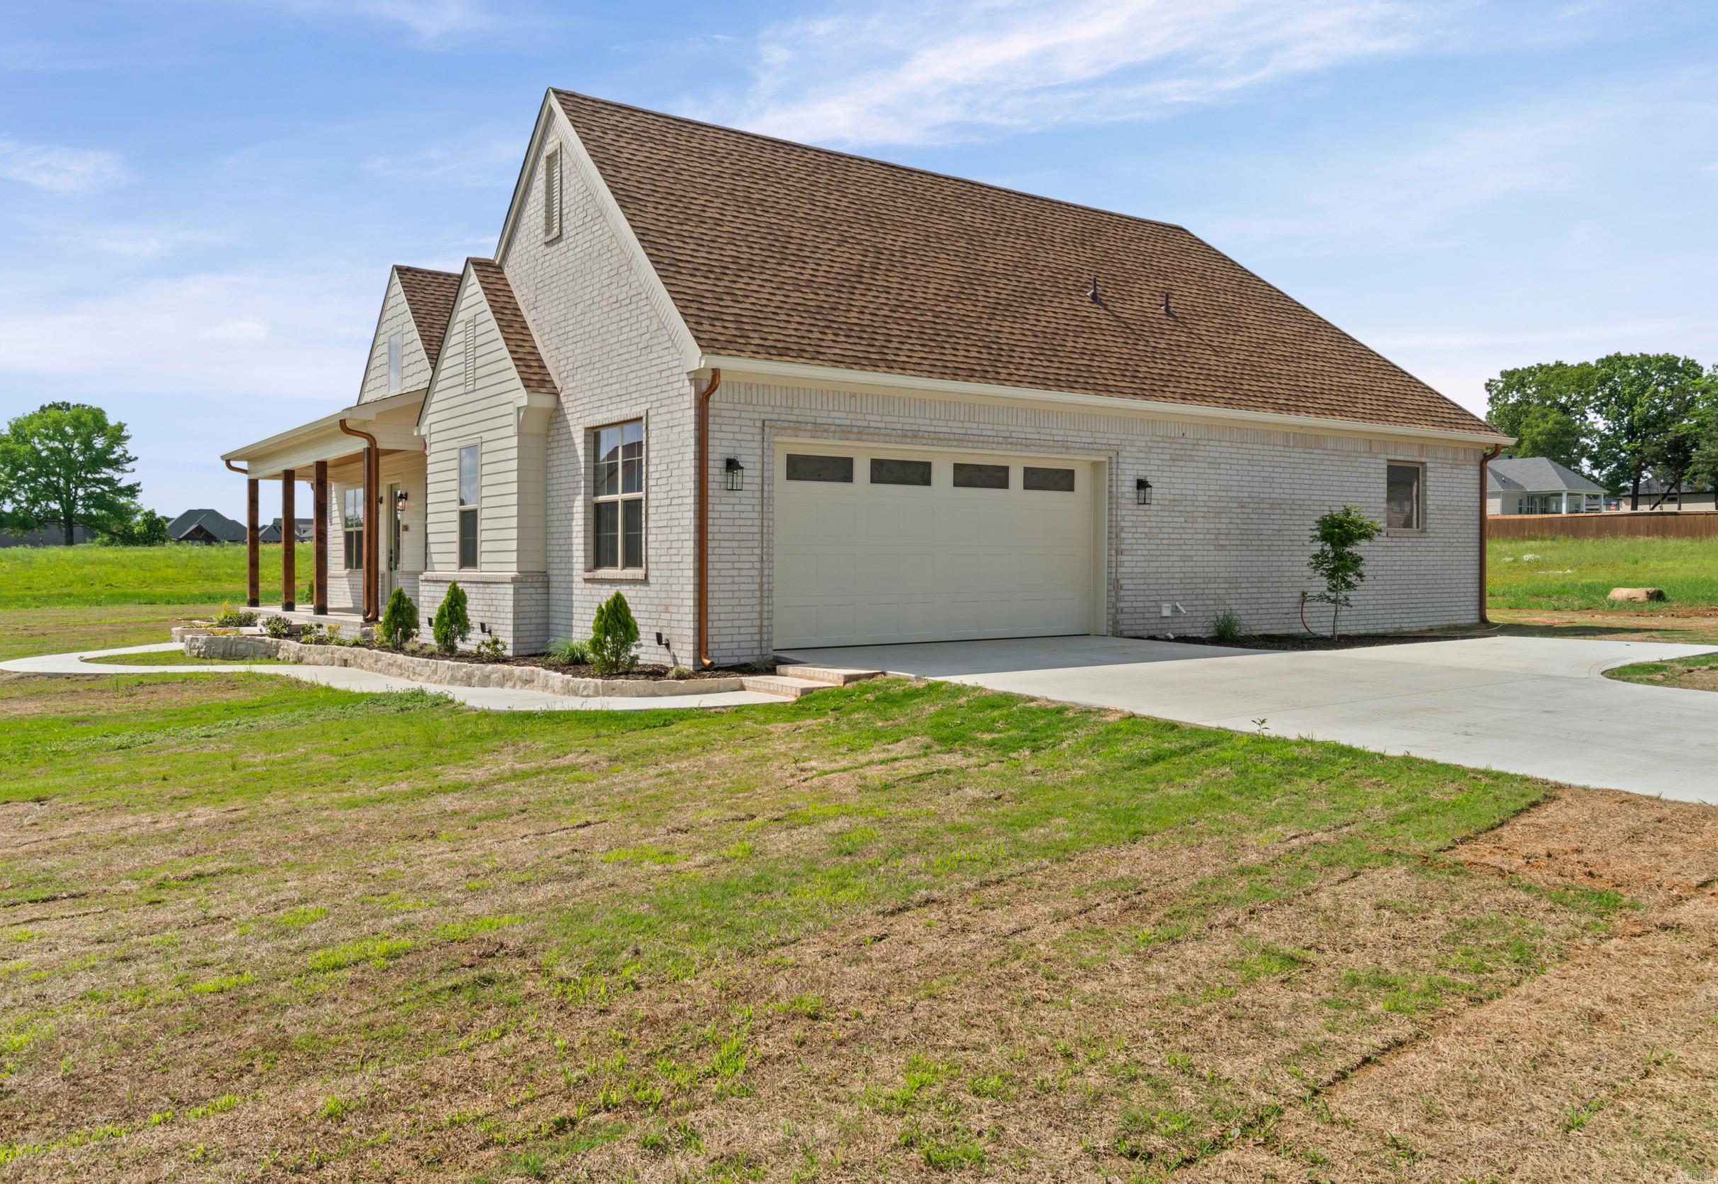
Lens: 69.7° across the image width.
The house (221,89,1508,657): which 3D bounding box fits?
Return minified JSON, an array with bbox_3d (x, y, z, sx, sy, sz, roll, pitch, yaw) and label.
[{"bbox_3d":[-0.811,-3.151,24.990,18.425,7.370,18.559,-1,2,-36],"label":"house"}]

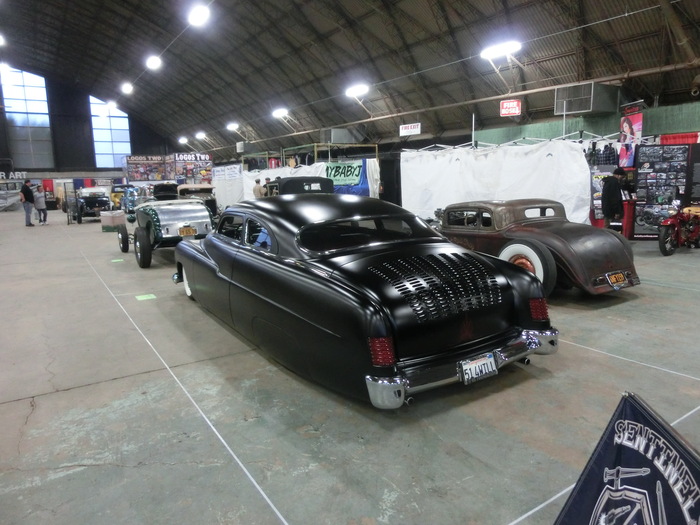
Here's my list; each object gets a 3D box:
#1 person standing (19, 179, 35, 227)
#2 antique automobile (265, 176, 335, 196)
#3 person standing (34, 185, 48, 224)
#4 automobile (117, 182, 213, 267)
[{"bbox_3d":[-12.732,-2.333,19.022,0.420,1.816,0.540,-5,10,-25],"label":"person standing"},{"bbox_3d":[-1.495,-1.320,12.341,1.700,1.600,4.050,-8,12,-32],"label":"antique automobile"},{"bbox_3d":[-12.596,-2.332,19.733,0.330,1.574,0.470,5,11,32],"label":"person standing"},{"bbox_3d":[-3.940,-0.807,10.528,1.680,1.380,3.500,-7,11,-32],"label":"automobile"}]

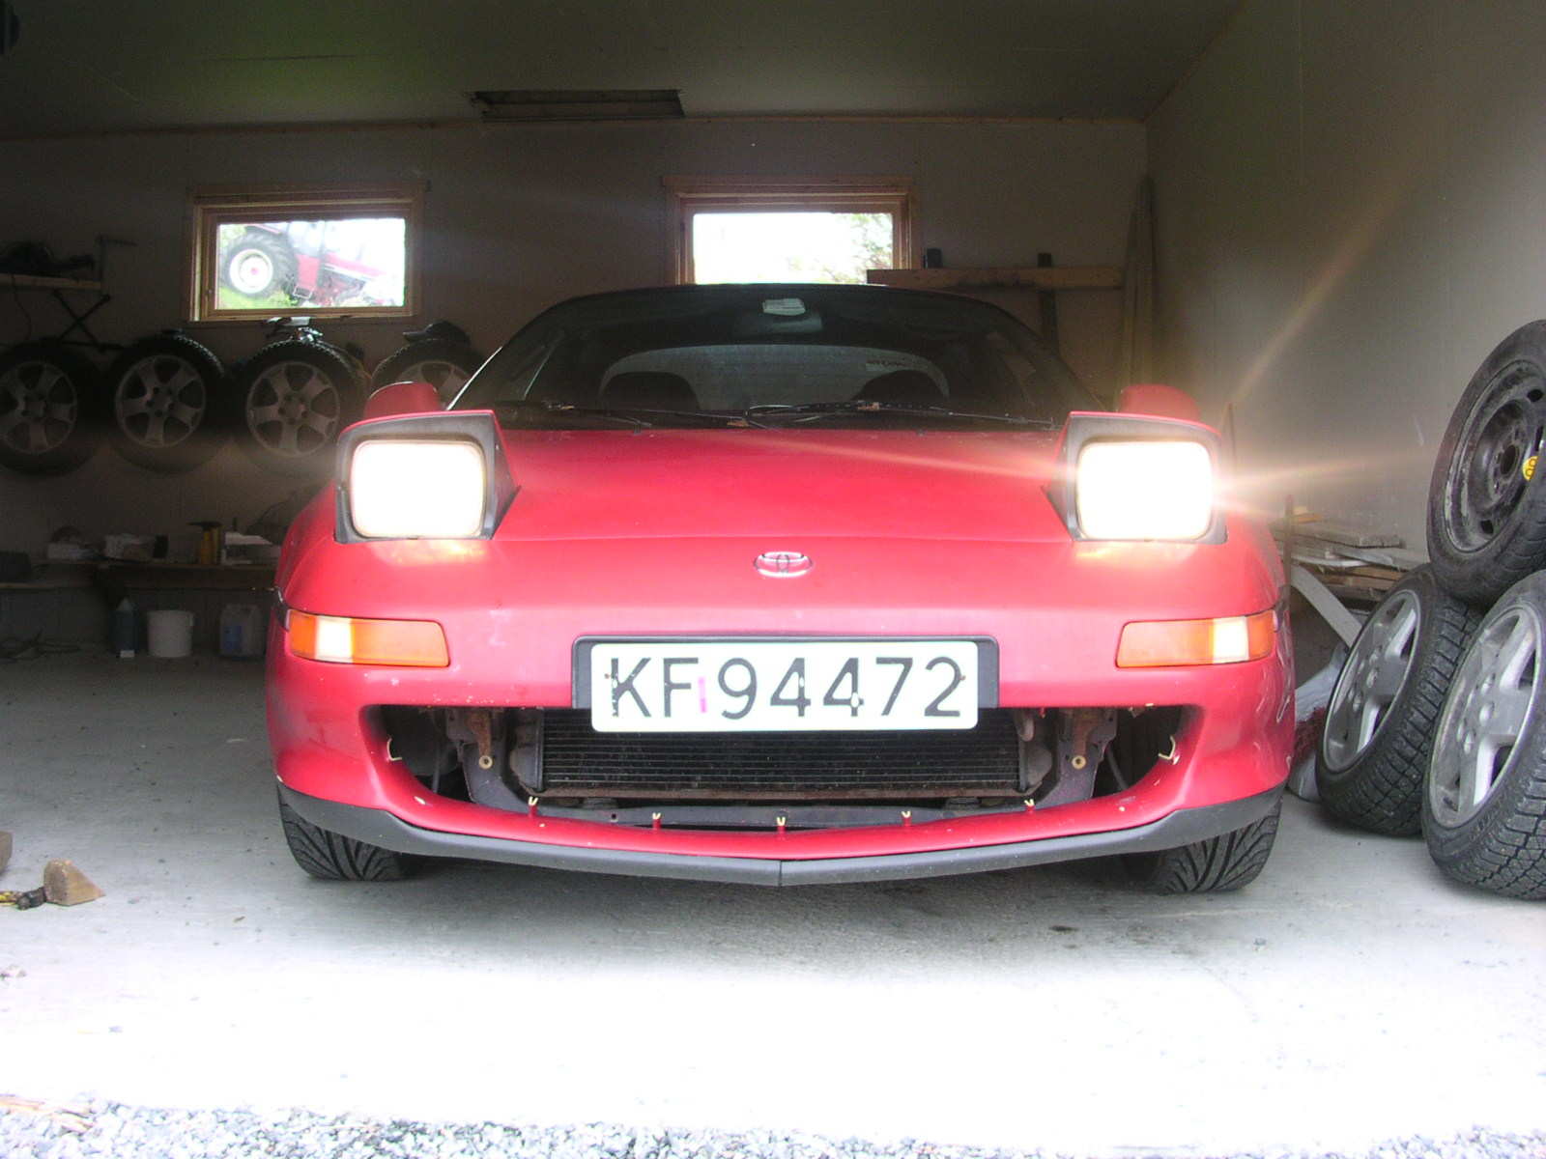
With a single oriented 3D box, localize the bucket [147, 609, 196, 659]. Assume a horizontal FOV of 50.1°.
[{"bbox_3d":[-2.951,0.266,8.100,0.233,0.225,0.233,0,1,0],"label":"bucket"}]

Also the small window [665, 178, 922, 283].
[{"bbox_3d":[0.085,-1.677,8.300,1.250,0.690,0.120,0,1,0],"label":"small window"}]

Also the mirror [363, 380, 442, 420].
[{"bbox_3d":[-0.784,-0.362,3.500,0.175,0.130,0.130,0,1,0],"label":"mirror"}]

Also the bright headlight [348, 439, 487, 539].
[{"bbox_3d":[-0.549,-0.139,2.560,0.205,0.150,0.100,0,1,0],"label":"bright headlight"}]

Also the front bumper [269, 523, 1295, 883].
[{"bbox_3d":[0.013,0.165,2.410,1.660,0.470,0.550,0,1,0],"label":"front bumper"}]

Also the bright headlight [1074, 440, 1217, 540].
[{"bbox_3d":[0.576,-0.139,2.560,0.205,0.150,0.100,0,1,0],"label":"bright headlight"}]

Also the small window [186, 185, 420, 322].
[{"bbox_3d":[-2.356,-1.645,8.320,1.210,0.690,0.120,0,1,0],"label":"small window"}]

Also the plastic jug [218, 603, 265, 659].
[{"bbox_3d":[-2.602,0.252,8.100,0.190,0.265,0.140,0,1,4],"label":"plastic jug"}]

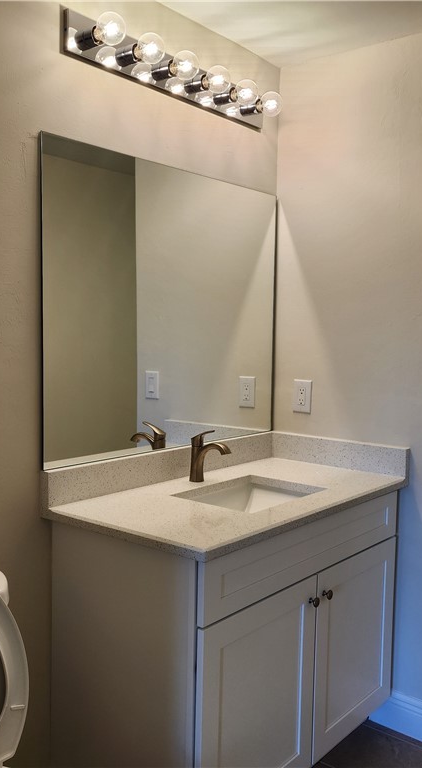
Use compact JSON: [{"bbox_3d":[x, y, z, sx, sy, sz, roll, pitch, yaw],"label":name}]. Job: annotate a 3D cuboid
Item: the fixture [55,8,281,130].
[{"bbox_3d":[-0.049,-0.958,2.192,0.155,0.125,0.915,5,6,40],"label":"fixture"}]

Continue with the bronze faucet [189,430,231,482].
[{"bbox_3d":[-0.005,0.238,2.311,0.171,0.173,0.052,5,6,40],"label":"bronze faucet"}]

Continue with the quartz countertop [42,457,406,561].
[{"bbox_3d":[0.108,0.349,2.207,0.562,0.026,1.085,5,6,40],"label":"quartz countertop"}]

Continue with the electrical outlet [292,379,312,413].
[{"bbox_3d":[0.345,0.050,2.690,0.078,0.127,0.008,5,6,40],"label":"electrical outlet"}]

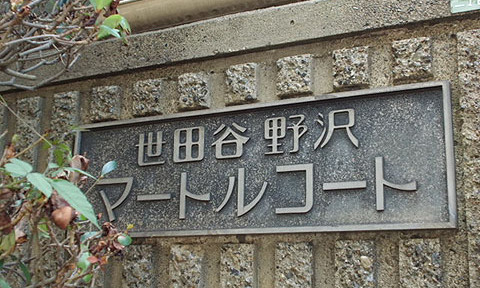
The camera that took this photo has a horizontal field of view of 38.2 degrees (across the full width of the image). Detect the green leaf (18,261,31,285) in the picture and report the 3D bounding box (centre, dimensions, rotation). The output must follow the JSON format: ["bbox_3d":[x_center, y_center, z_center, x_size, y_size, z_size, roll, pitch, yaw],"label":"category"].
[{"bbox_3d":[-0.361,0.215,1.163,0.020,0.040,0.022,3,-10,-17],"label":"green leaf"}]

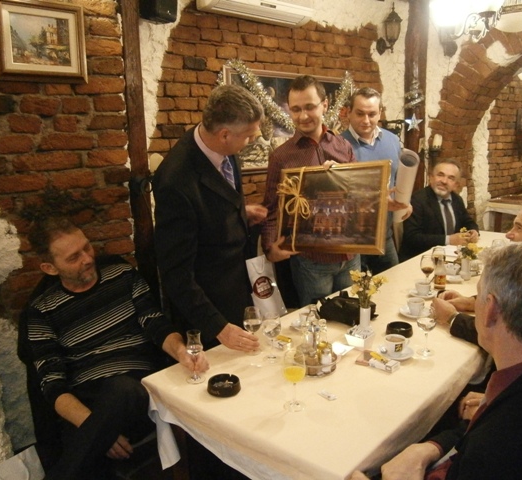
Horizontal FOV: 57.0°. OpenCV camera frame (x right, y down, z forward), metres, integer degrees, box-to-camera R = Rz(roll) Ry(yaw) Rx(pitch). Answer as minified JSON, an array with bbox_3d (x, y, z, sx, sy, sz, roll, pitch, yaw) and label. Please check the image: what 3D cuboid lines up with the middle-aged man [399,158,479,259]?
[{"bbox_3d":[1.275,0.152,3.195,0.580,1.365,0.780,-6,12,-20],"label":"middle-aged man"}]

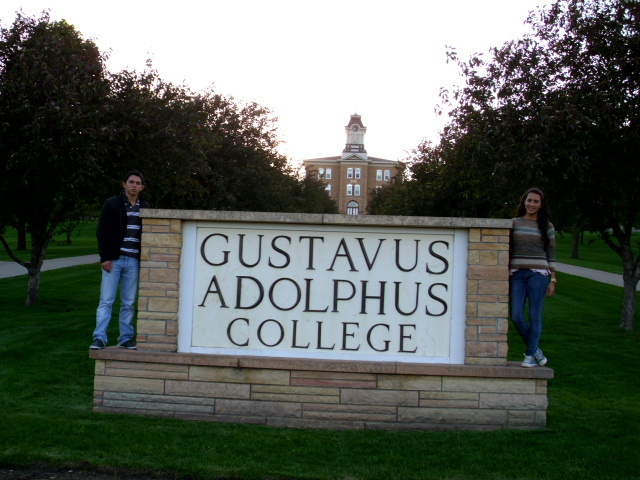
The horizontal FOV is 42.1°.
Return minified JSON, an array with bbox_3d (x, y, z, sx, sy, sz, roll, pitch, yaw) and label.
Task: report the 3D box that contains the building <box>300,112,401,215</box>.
[{"bbox_3d":[9.247,-19.030,223.000,25.700,28.500,17.500,2,-2,2],"label":"building"}]

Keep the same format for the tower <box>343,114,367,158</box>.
[{"bbox_3d":[9.213,-27.243,219.000,6.100,11.500,6.100,2,-2,2],"label":"tower"}]

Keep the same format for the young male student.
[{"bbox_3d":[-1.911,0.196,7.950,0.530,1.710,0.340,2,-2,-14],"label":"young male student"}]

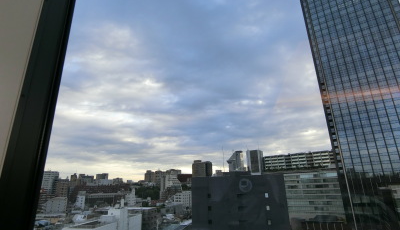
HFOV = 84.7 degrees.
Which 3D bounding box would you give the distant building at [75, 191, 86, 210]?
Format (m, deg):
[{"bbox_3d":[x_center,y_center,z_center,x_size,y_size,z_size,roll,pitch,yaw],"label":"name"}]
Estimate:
[{"bbox_3d":[-142.590,102.570,262.210,11.500,22.000,9.500,3,-19,-14],"label":"distant building"}]

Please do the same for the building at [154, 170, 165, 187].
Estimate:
[{"bbox_3d":[-59.930,98.290,328.250,15.900,31.400,15.000,2,-19,-8],"label":"building"}]

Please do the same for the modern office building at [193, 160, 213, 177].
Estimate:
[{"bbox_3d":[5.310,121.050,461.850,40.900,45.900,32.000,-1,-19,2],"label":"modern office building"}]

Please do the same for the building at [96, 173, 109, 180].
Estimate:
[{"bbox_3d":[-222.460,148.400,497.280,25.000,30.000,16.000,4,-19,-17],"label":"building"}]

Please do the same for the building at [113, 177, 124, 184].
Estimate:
[{"bbox_3d":[-200.980,167.500,537.910,22.000,26.000,16.000,4,-19,-16],"label":"building"}]

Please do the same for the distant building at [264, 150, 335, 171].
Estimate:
[{"bbox_3d":[92.120,42.930,201.260,64.000,17.900,12.000,-12,-22,30],"label":"distant building"}]

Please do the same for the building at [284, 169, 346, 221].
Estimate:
[{"bbox_3d":[79.800,57.690,153.490,42.800,32.400,20.000,-8,-21,21],"label":"building"}]

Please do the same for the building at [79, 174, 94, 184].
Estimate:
[{"bbox_3d":[-247.890,146.130,477.620,28.000,32.000,18.000,5,-19,-19],"label":"building"}]

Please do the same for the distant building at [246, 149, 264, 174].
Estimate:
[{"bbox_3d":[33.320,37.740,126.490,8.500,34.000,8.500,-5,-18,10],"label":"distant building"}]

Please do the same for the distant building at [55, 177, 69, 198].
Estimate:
[{"bbox_3d":[-167.900,90.780,266.760,15.300,27.700,16.000,11,-22,-29],"label":"distant building"}]

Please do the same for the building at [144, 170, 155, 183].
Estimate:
[{"bbox_3d":[-86.180,108.960,374.140,16.400,26.500,17.000,1,-19,-6],"label":"building"}]

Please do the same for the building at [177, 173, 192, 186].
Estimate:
[{"bbox_3d":[-23.530,103.230,343.490,26.200,19.900,18.000,-2,-19,4],"label":"building"}]

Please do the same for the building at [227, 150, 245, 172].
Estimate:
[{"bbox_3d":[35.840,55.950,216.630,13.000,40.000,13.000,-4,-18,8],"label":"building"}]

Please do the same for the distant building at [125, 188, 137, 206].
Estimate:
[{"bbox_3d":[-71.370,84.490,225.380,11.500,19.000,12.000,5,-20,-14],"label":"distant building"}]

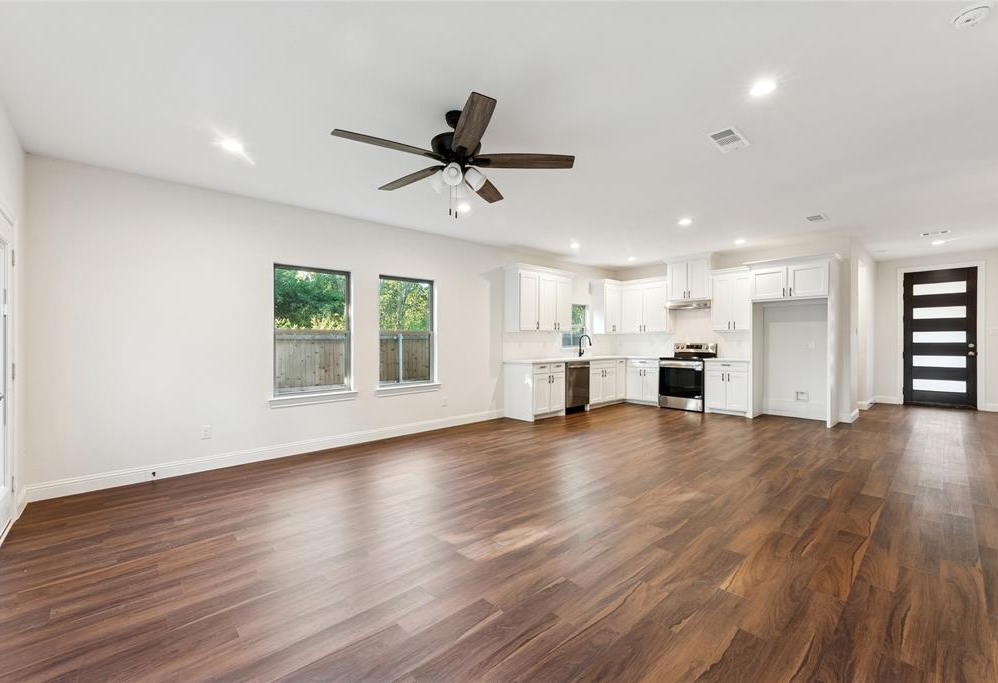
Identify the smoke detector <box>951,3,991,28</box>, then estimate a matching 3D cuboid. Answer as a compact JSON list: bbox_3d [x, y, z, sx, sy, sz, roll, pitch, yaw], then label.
[{"bbox_3d":[2.168,-1.499,1.829,0.130,0.045,0.130,0,0,-41],"label":"smoke detector"}]

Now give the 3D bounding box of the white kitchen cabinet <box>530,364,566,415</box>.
[{"bbox_3d":[0.598,0.755,6.460,0.755,0.820,0.610,0,0,-42],"label":"white kitchen cabinet"}]

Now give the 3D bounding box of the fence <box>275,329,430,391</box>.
[{"bbox_3d":[-4.412,0.553,12.759,5.300,1.800,0.100,0,0,-41],"label":"fence"}]

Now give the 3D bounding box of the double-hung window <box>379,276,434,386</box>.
[{"bbox_3d":[-1.218,-0.127,5.348,0.860,1.440,0.120,0,0,-42],"label":"double-hung window"}]

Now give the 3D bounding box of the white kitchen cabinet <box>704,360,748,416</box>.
[{"bbox_3d":[3.931,0.765,6.670,0.620,0.890,0.670,0,0,-41],"label":"white kitchen cabinet"}]

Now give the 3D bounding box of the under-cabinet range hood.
[{"bbox_3d":[3.498,-0.651,7.263,0.470,0.145,0.765,0,0,-41],"label":"under-cabinet range hood"}]

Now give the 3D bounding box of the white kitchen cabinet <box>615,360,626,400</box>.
[{"bbox_3d":[2.179,0.759,7.892,0.360,0.840,0.610,0,0,-41],"label":"white kitchen cabinet"}]

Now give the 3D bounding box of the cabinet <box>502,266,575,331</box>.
[{"bbox_3d":[0.727,-0.681,6.795,1.360,1.050,0.345,0,0,-42],"label":"cabinet"}]

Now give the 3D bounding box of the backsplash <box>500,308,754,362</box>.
[{"bbox_3d":[2.234,-0.114,6.540,3.330,0.830,2.720,0,0,-41],"label":"backsplash"}]

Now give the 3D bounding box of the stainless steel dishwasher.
[{"bbox_3d":[1.162,0.777,6.910,0.620,0.850,0.600,0,0,-42],"label":"stainless steel dishwasher"}]

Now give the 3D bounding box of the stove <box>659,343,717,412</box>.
[{"bbox_3d":[3.428,0.637,7.196,0.660,1.150,0.765,0,0,-41],"label":"stove"}]

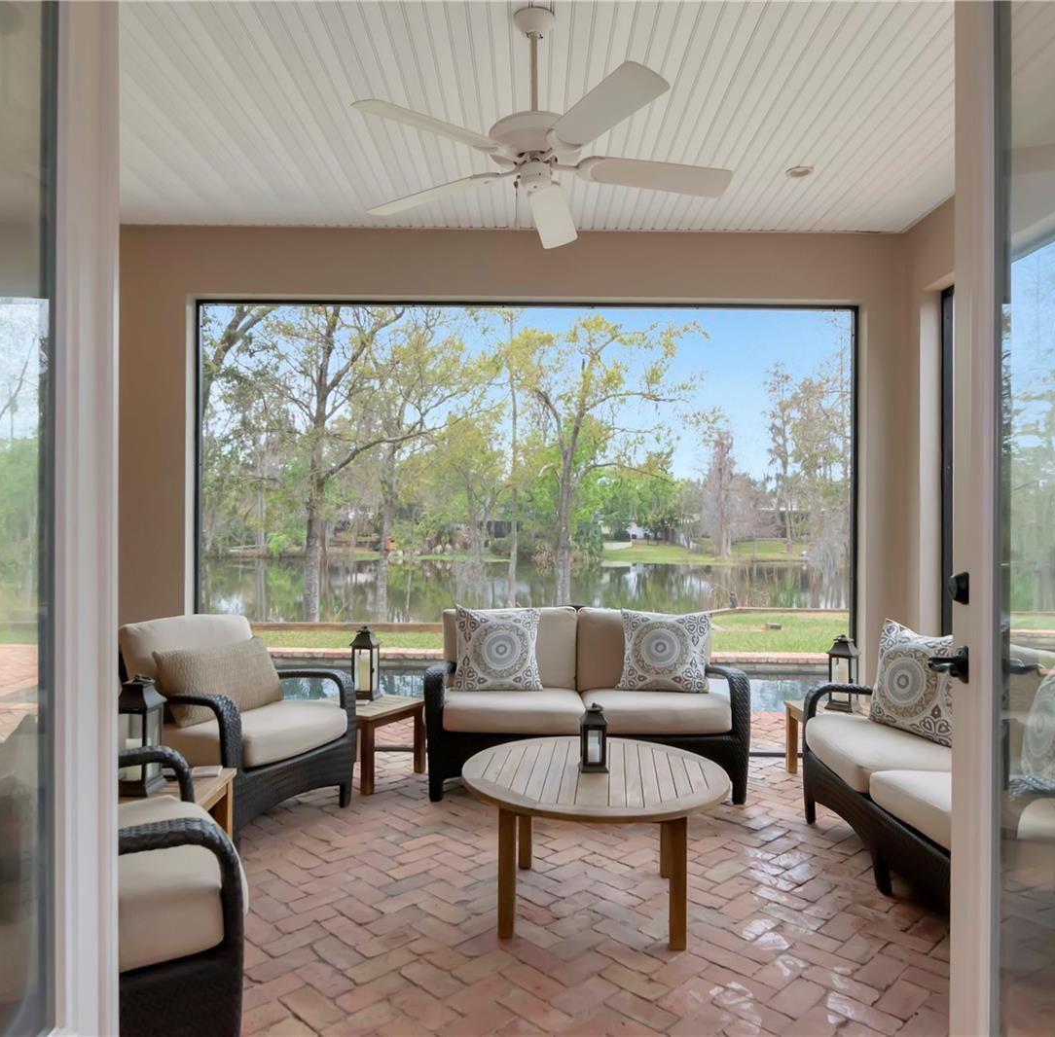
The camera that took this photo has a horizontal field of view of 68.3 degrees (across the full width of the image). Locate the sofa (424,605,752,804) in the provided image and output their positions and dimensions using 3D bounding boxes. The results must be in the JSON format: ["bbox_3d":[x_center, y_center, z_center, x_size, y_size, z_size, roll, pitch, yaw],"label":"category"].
[{"bbox_3d":[0.292,0.933,4.080,1.560,0.880,0.840,0,-1,0],"label":"sofa"}]

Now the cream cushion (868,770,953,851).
[{"bbox_3d":[1.550,0.935,2.470,0.620,0.140,0.670,0,-1,-4],"label":"cream cushion"}]

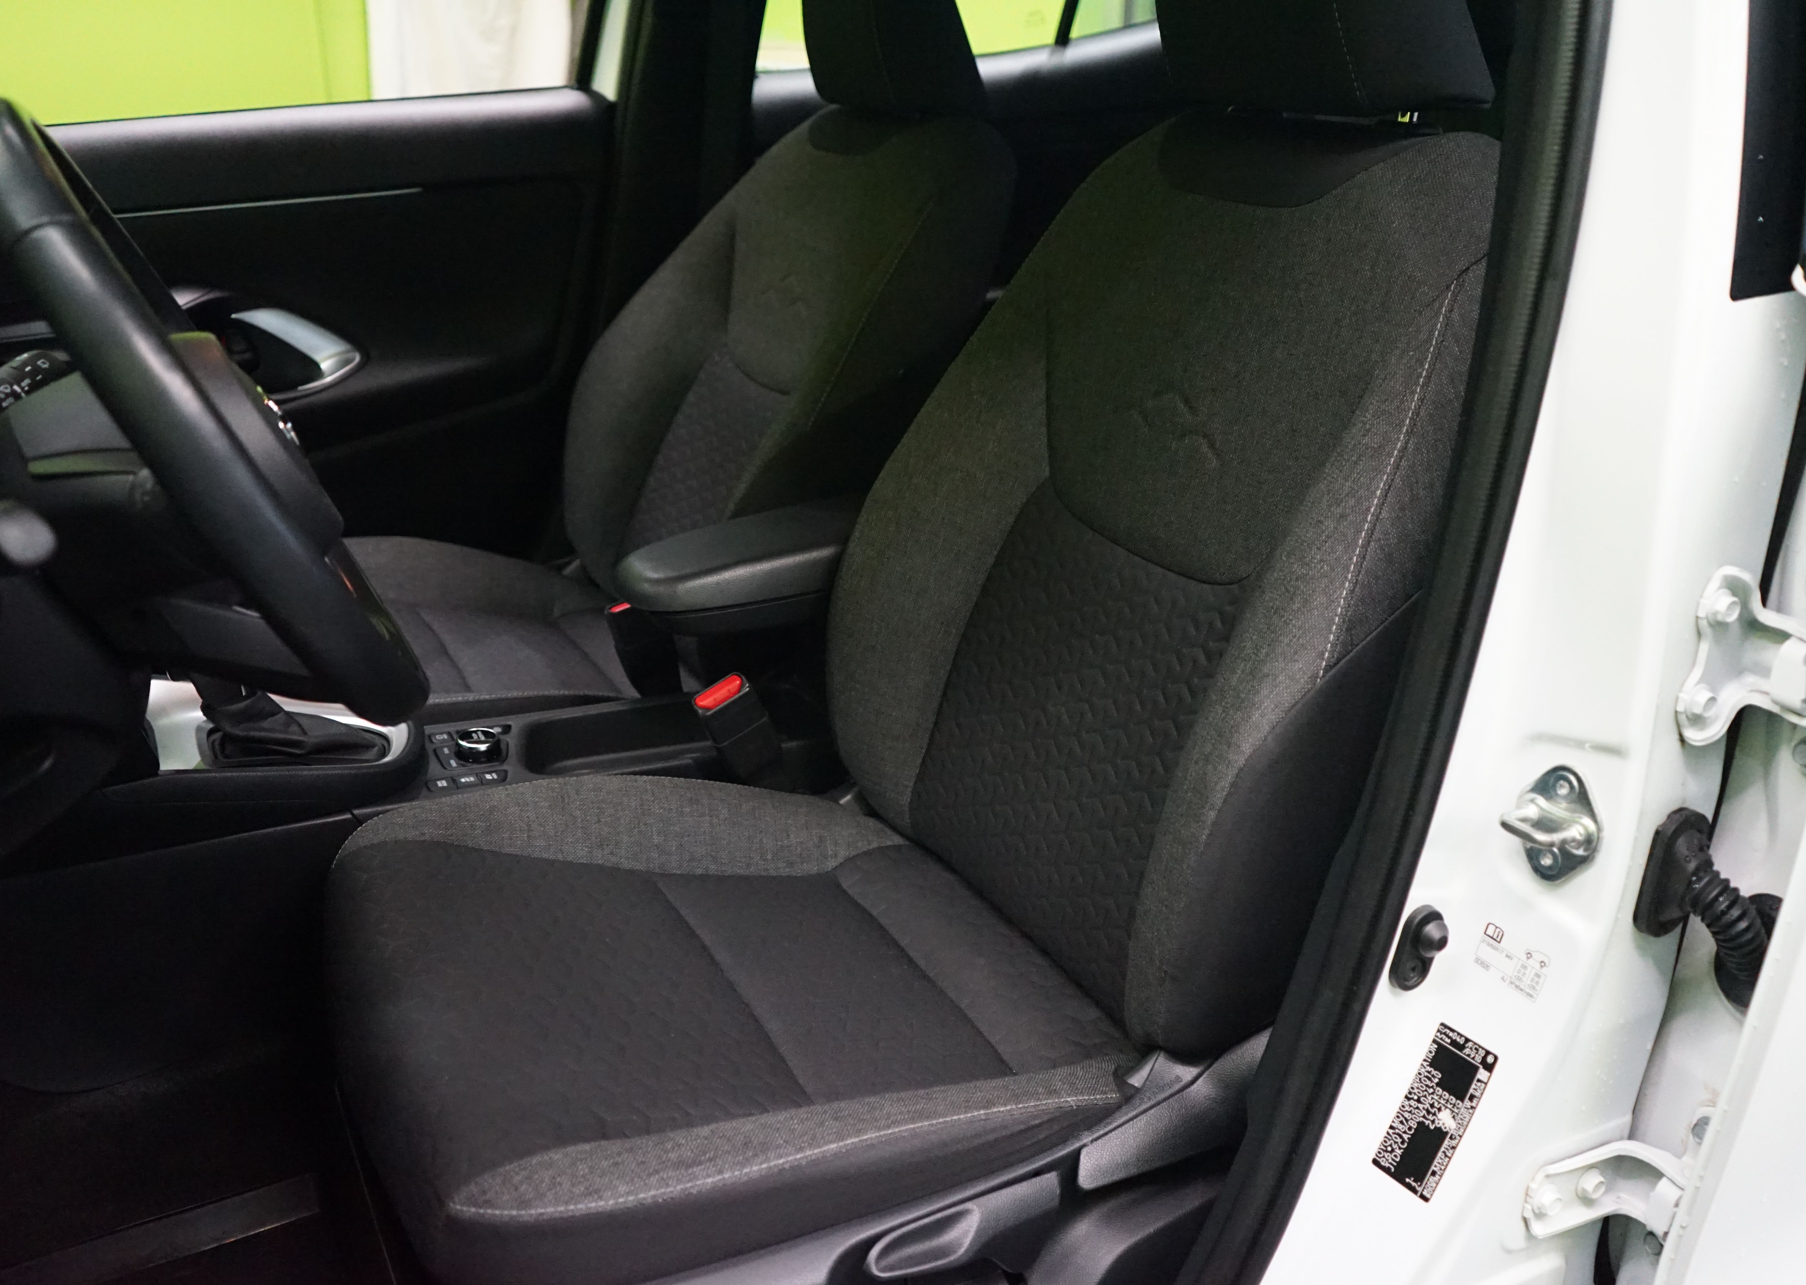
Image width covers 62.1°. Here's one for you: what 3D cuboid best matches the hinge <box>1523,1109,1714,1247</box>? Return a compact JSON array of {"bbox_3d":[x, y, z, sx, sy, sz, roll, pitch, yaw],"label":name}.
[{"bbox_3d":[0.419,0.314,0.874,0.085,0.052,0.058,-11,24,-24],"label":"hinge"}]

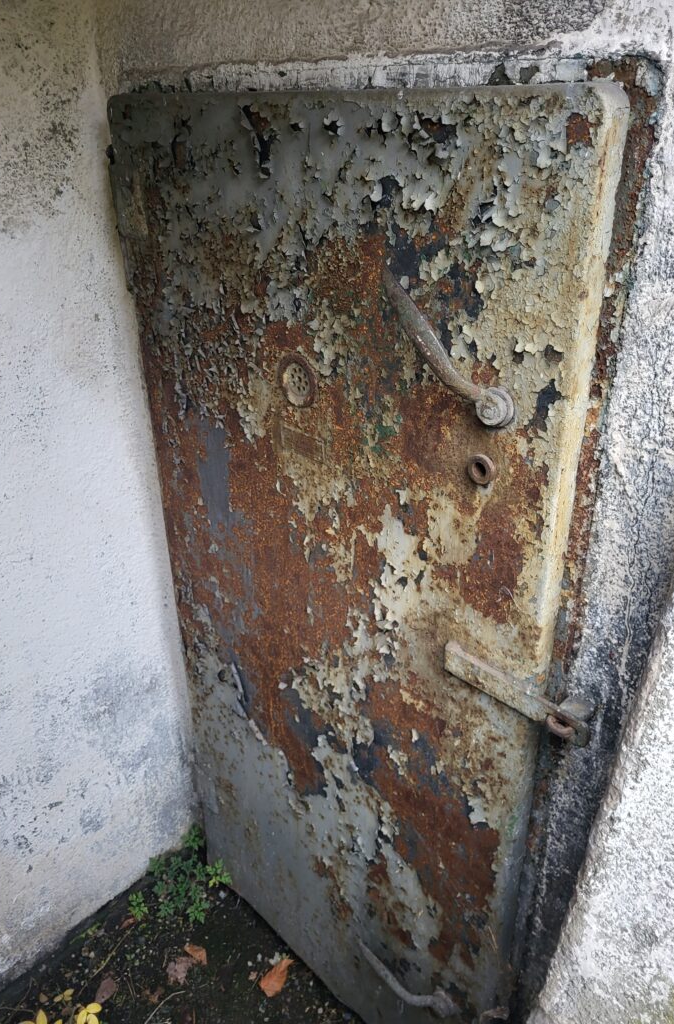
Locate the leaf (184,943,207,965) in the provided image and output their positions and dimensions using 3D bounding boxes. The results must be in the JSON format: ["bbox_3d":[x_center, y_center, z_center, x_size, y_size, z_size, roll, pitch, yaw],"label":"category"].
[{"bbox_3d":[-0.321,1.018,1.775,0.066,0.018,0.022,21,35,35],"label":"leaf"}]

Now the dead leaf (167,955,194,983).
[{"bbox_3d":[-0.358,1.036,1.744,0.056,0.017,0.057,8,29,17],"label":"dead leaf"}]

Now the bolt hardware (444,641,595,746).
[{"bbox_3d":[0.232,0.223,0.975,0.199,0.045,0.050,24,37,39],"label":"bolt hardware"}]

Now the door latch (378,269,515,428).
[{"bbox_3d":[0.117,-0.179,0.838,0.048,0.043,0.216,-26,80,-39],"label":"door latch"}]

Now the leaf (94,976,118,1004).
[{"bbox_3d":[-0.508,1.060,1.704,0.038,0.014,0.059,1,28,4],"label":"leaf"}]

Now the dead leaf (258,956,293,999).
[{"bbox_3d":[-0.132,1.042,1.725,0.044,0.017,0.094,19,34,33],"label":"dead leaf"}]

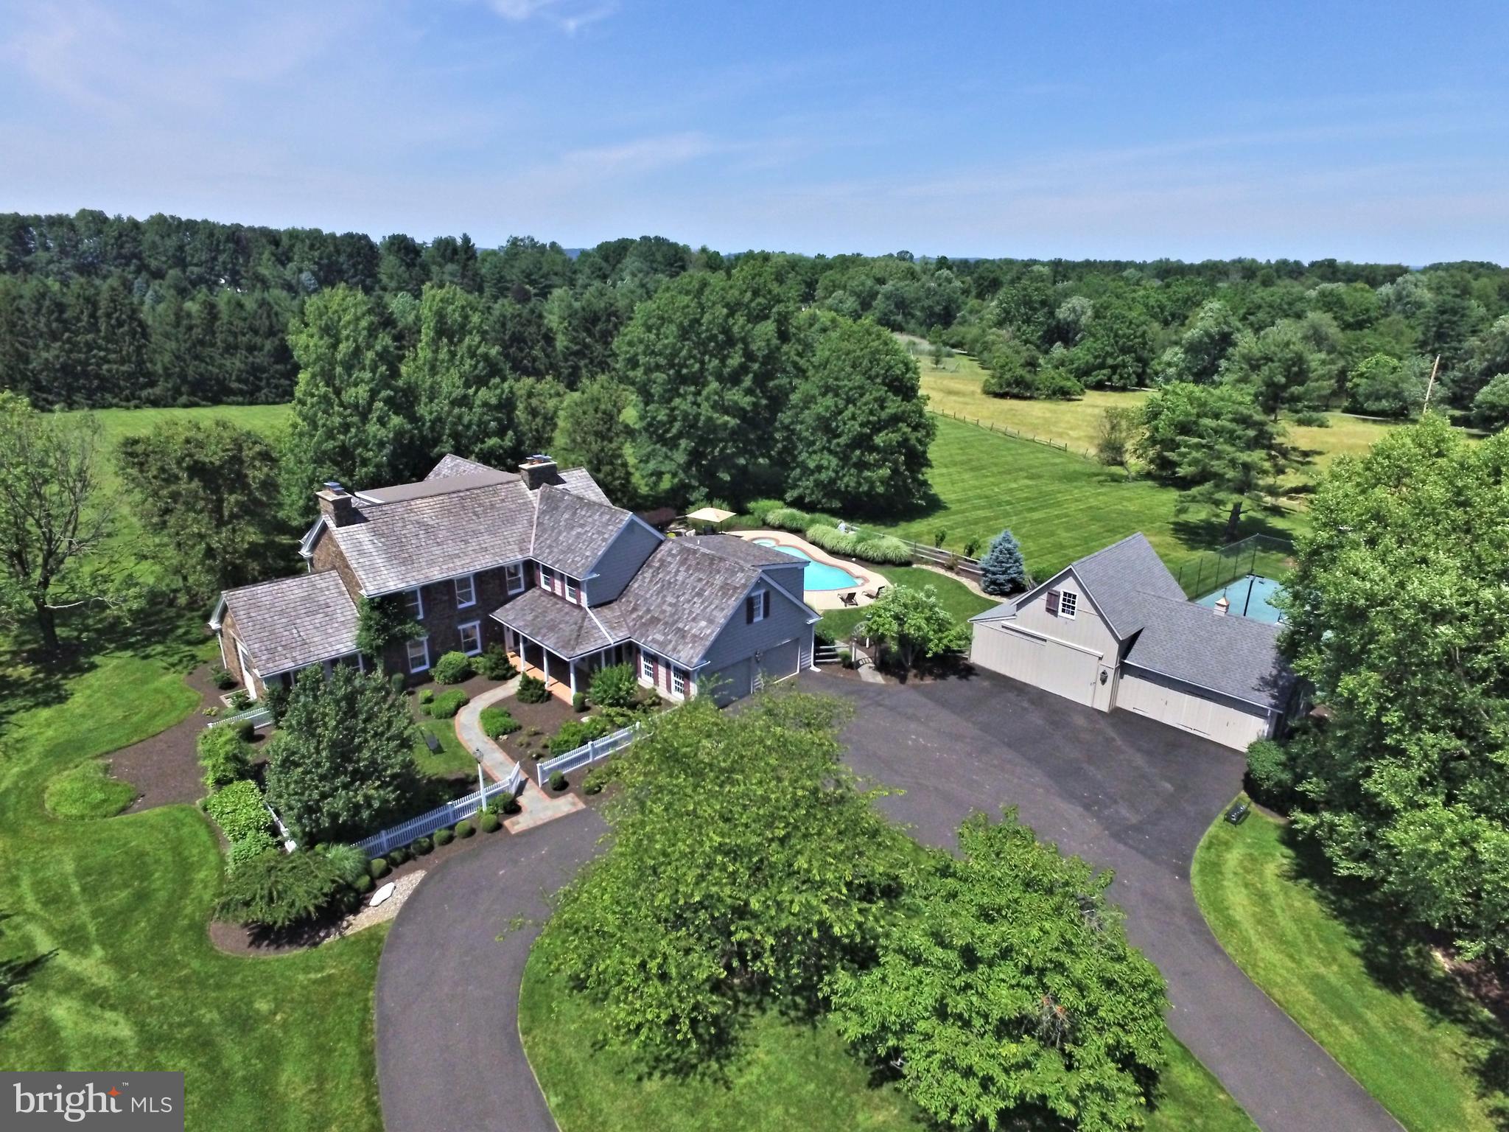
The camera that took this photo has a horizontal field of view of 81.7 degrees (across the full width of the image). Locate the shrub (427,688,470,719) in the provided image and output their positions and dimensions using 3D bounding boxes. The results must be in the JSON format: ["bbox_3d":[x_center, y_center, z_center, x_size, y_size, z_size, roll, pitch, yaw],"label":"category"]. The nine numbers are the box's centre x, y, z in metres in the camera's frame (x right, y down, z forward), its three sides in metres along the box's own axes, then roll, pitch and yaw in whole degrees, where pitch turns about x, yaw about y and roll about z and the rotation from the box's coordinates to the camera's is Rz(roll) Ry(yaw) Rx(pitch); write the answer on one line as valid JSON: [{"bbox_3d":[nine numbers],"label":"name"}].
[{"bbox_3d":[-15.321,6.771,43.652,2.113,1.162,1.521,-17,26,-42],"label":"shrub"}]

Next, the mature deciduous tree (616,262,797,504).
[{"bbox_3d":[-4.165,-15.507,76.764,15.600,21.000,15.000,0,19,0],"label":"mature deciduous tree"}]

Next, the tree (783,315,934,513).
[{"bbox_3d":[9.688,-14.269,80.993,13.924,17.538,13.924,1,19,0],"label":"tree"}]

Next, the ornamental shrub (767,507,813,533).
[{"bbox_3d":[3.065,-4.105,75.367,4.183,1.748,3.137,1,19,0],"label":"ornamental shrub"}]

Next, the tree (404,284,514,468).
[{"bbox_3d":[-25.145,-13.660,74.282,8.820,19.606,8.820,1,19,0],"label":"tree"}]

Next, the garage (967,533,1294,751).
[{"bbox_3d":[20.088,3.020,45.112,8.300,7.100,15.700,-17,26,-41],"label":"garage"}]

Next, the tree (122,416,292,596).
[{"bbox_3d":[-34.471,-3.422,55.007,9.000,11.900,8.800,0,19,0],"label":"tree"}]

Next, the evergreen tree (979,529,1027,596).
[{"bbox_3d":[17.647,-0.463,61.283,3.309,4.476,3.309,1,19,0],"label":"evergreen tree"}]

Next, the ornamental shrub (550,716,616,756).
[{"bbox_3d":[-8.021,7.825,40.891,3.447,1.198,1.896,-17,26,-42],"label":"ornamental shrub"}]

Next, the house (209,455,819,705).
[{"bbox_3d":[-14.227,0.226,47.581,24.400,10.200,27.100,-17,26,-41],"label":"house"}]

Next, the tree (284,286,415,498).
[{"bbox_3d":[-31.695,-12.171,69.700,9.900,19.550,9.900,1,19,0],"label":"tree"}]

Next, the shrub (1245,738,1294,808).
[{"bbox_3d":[21.427,8.510,36.323,1.900,2.500,1.900,0,19,0],"label":"shrub"}]

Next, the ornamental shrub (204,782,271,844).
[{"bbox_3d":[-20.398,9.504,34.433,2.179,1.810,2.942,-17,26,-42],"label":"ornamental shrub"}]

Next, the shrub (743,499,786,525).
[{"bbox_3d":[0.892,-4.865,77.121,3.759,1.978,2.819,1,19,0],"label":"shrub"}]

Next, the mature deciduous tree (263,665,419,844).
[{"bbox_3d":[-15.762,7.048,33.495,5.300,6.500,5.200,0,19,0],"label":"mature deciduous tree"}]

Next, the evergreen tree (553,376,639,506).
[{"bbox_3d":[-14.651,-11.462,80.239,7.807,11.925,7.807,1,19,0],"label":"evergreen tree"}]

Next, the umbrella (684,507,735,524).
[{"bbox_3d":[-3.513,-3.340,71.189,3.070,2.800,3.070,12,22,28],"label":"umbrella"}]

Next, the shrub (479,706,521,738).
[{"bbox_3d":[-12.064,7.252,41.174,1.900,1.150,1.800,0,19,0],"label":"shrub"}]

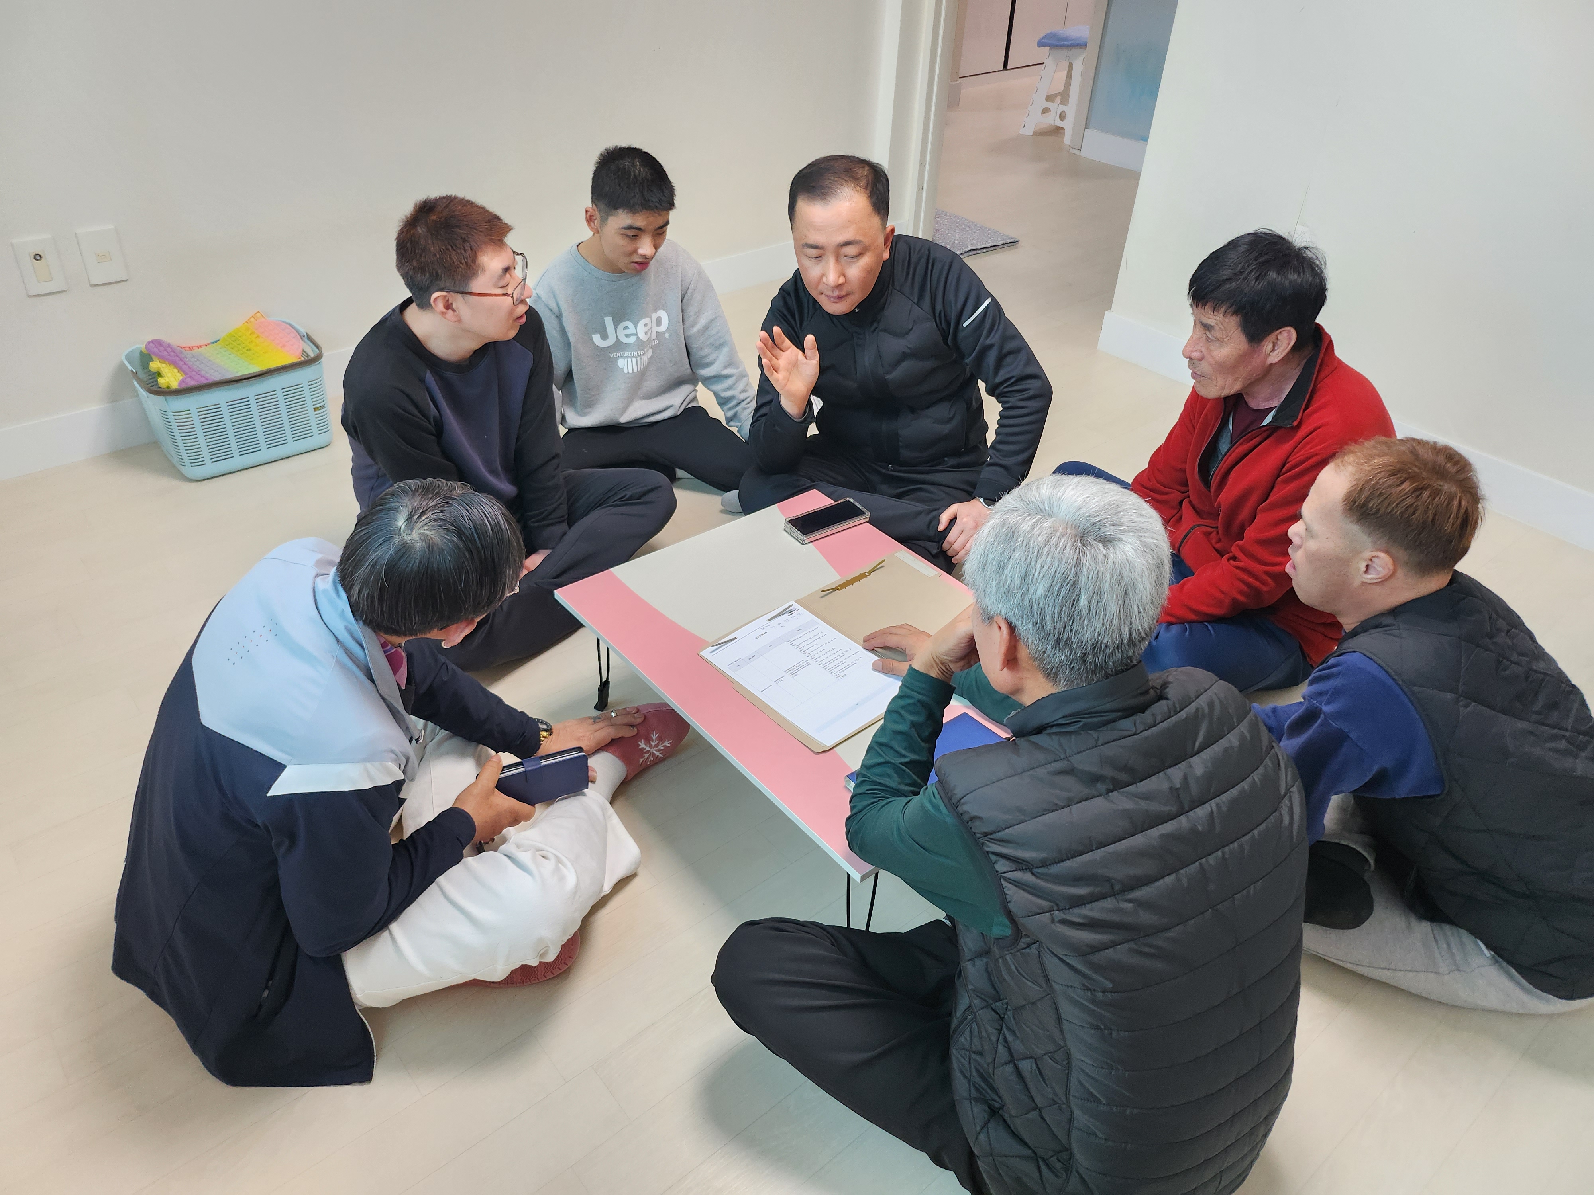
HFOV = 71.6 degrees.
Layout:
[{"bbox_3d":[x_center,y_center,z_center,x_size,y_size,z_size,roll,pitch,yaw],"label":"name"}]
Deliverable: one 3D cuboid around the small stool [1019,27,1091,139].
[{"bbox_3d":[1.388,-2.672,5.782,0.310,0.480,0.300,14,37,14],"label":"small stool"}]

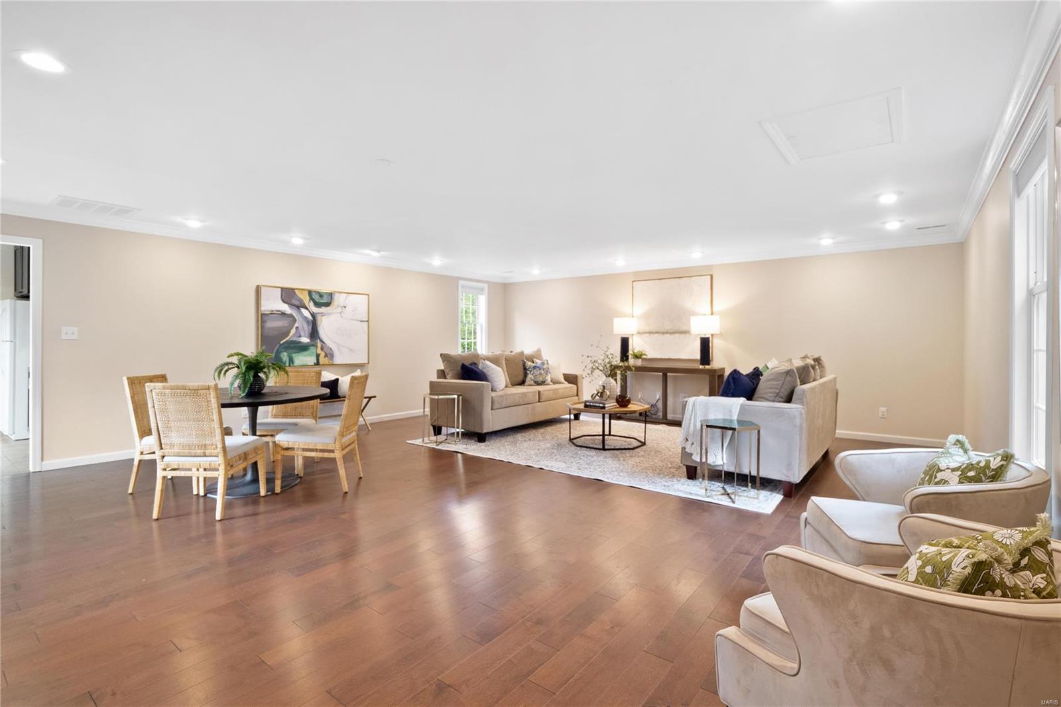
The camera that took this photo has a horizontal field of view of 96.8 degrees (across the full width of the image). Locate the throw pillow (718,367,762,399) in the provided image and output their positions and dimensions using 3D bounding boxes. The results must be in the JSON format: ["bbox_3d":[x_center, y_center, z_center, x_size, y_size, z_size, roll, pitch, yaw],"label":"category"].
[{"bbox_3d":[1.860,0.378,4.150,0.470,0.460,0.180,-1,27,-38],"label":"throw pillow"}]

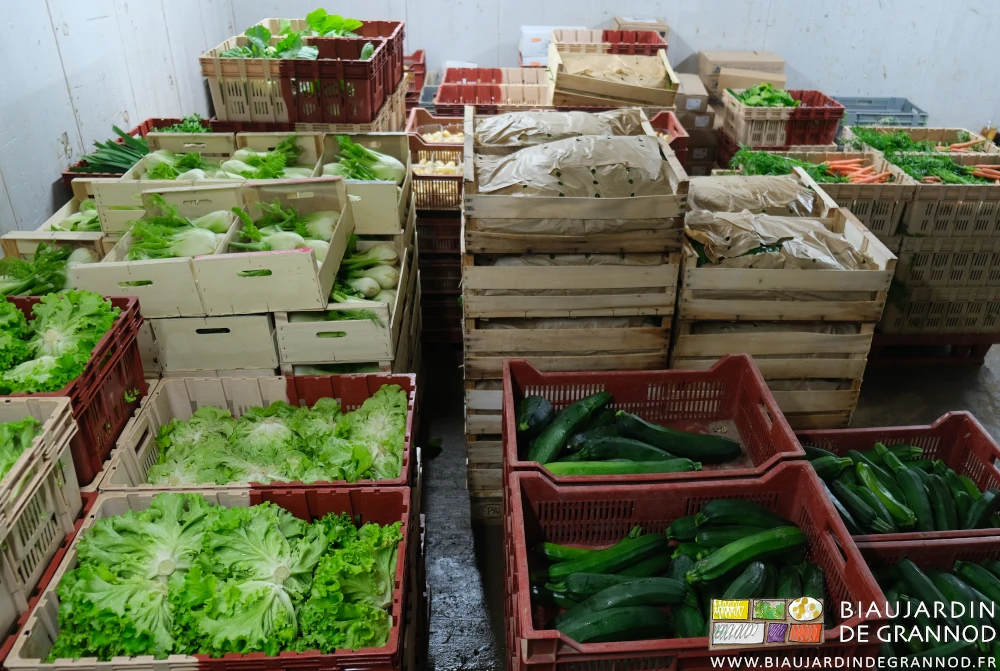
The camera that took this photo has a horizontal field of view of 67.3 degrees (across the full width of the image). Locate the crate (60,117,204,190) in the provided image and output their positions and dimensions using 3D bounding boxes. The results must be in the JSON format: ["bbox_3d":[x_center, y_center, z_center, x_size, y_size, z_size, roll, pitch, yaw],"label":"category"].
[{"bbox_3d":[-1.421,-0.733,3.296,0.570,0.220,0.770,1,31,1],"label":"crate"}]

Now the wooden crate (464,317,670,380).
[{"bbox_3d":[0.192,-0.063,2.383,0.600,0.215,0.400,-1,30,-1],"label":"wooden crate"}]

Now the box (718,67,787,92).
[{"bbox_3d":[1.600,-1.611,4.793,0.420,0.120,0.150,8,31,13],"label":"box"}]

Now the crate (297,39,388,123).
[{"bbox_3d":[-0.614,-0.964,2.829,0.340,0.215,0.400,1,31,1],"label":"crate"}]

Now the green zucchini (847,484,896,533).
[{"bbox_3d":[0.887,0.416,1.808,0.043,0.043,0.165,-9,32,-15],"label":"green zucchini"}]

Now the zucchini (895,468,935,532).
[{"bbox_3d":[1.003,0.402,1.815,0.053,0.053,0.238,7,31,13],"label":"zucchini"}]

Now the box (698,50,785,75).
[{"bbox_3d":[1.602,-1.804,4.999,0.480,0.095,0.290,1,30,1],"label":"box"}]

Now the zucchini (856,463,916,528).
[{"bbox_3d":[0.943,0.382,1.838,0.042,0.042,0.208,-5,30,-9],"label":"zucchini"}]

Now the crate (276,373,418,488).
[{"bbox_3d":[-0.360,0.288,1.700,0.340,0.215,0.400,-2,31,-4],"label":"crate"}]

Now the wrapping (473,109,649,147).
[{"bbox_3d":[0.188,-0.680,2.521,0.550,0.085,0.340,0,31,-1],"label":"wrapping"}]

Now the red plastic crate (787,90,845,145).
[{"bbox_3d":[1.820,-1.321,4.552,0.330,0.220,0.400,0,31,-2],"label":"red plastic crate"}]

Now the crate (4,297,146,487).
[{"bbox_3d":[-1.096,0.125,1.578,0.600,0.240,0.400,-2,30,-3],"label":"crate"}]

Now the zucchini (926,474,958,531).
[{"bbox_3d":[1.063,0.407,1.804,0.046,0.046,0.220,10,31,16],"label":"zucchini"}]

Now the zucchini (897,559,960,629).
[{"bbox_3d":[0.900,0.549,1.579,0.047,0.047,0.180,-5,32,-10],"label":"zucchini"}]

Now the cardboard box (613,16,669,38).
[{"bbox_3d":[0.917,-1.940,4.882,0.310,0.180,0.270,2,30,3],"label":"cardboard box"}]

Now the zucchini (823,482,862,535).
[{"bbox_3d":[0.821,0.418,1.808,0.043,0.043,0.178,-6,32,-11],"label":"zucchini"}]

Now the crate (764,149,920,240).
[{"bbox_3d":[1.389,-0.604,3.273,0.600,0.240,0.400,0,30,0],"label":"crate"}]

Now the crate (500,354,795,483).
[{"bbox_3d":[0.312,0.245,1.738,0.600,0.210,0.400,0,31,-2],"label":"crate"}]

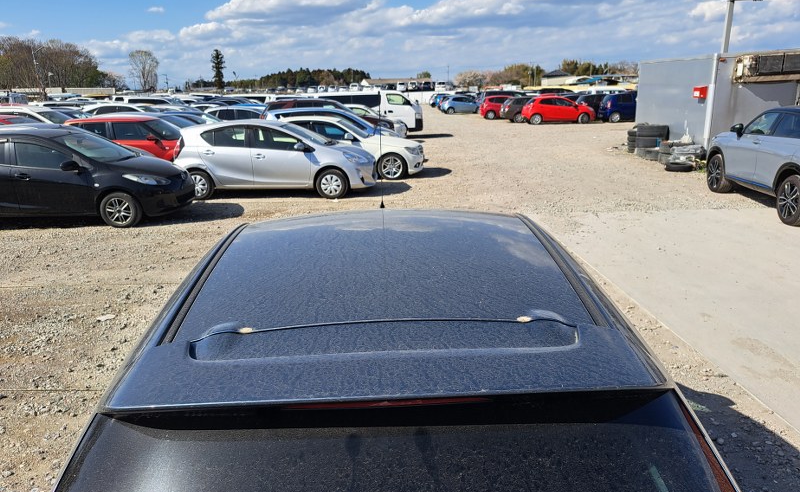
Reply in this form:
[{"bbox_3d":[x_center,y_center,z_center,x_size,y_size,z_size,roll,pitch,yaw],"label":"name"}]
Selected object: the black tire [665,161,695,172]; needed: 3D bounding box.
[{"bbox_3d":[6.366,-1.797,12.610,0.650,0.190,0.650,6,17,26],"label":"black tire"}]

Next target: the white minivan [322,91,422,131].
[{"bbox_3d":[-1.321,-5.848,24.509,4.695,1.980,1.695,-1,16,2],"label":"white minivan"}]

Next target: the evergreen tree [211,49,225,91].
[{"bbox_3d":[-46.058,-44.450,140.027,3.357,11.105,3.357,-6,16,-16],"label":"evergreen tree"}]

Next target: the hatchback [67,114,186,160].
[{"bbox_3d":[-6.412,-2.488,13.835,3.850,1.510,1.695,-1,16,2],"label":"hatchback"}]

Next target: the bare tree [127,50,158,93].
[{"bbox_3d":[-64.735,-43.946,140.027,7.193,11.105,7.193,-8,17,-22],"label":"bare tree"}]

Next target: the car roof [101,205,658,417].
[{"bbox_3d":[-0.047,0.079,1.762,1.176,0.170,1.392,-2,16,-1],"label":"car roof"}]

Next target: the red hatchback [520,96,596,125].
[{"bbox_3d":[8.574,-7.326,29.803,3.900,1.475,1.695,0,16,5],"label":"red hatchback"}]

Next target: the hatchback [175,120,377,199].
[{"bbox_3d":[-2.427,-1.801,11.121,3.995,1.445,1.695,-1,16,3],"label":"hatchback"}]

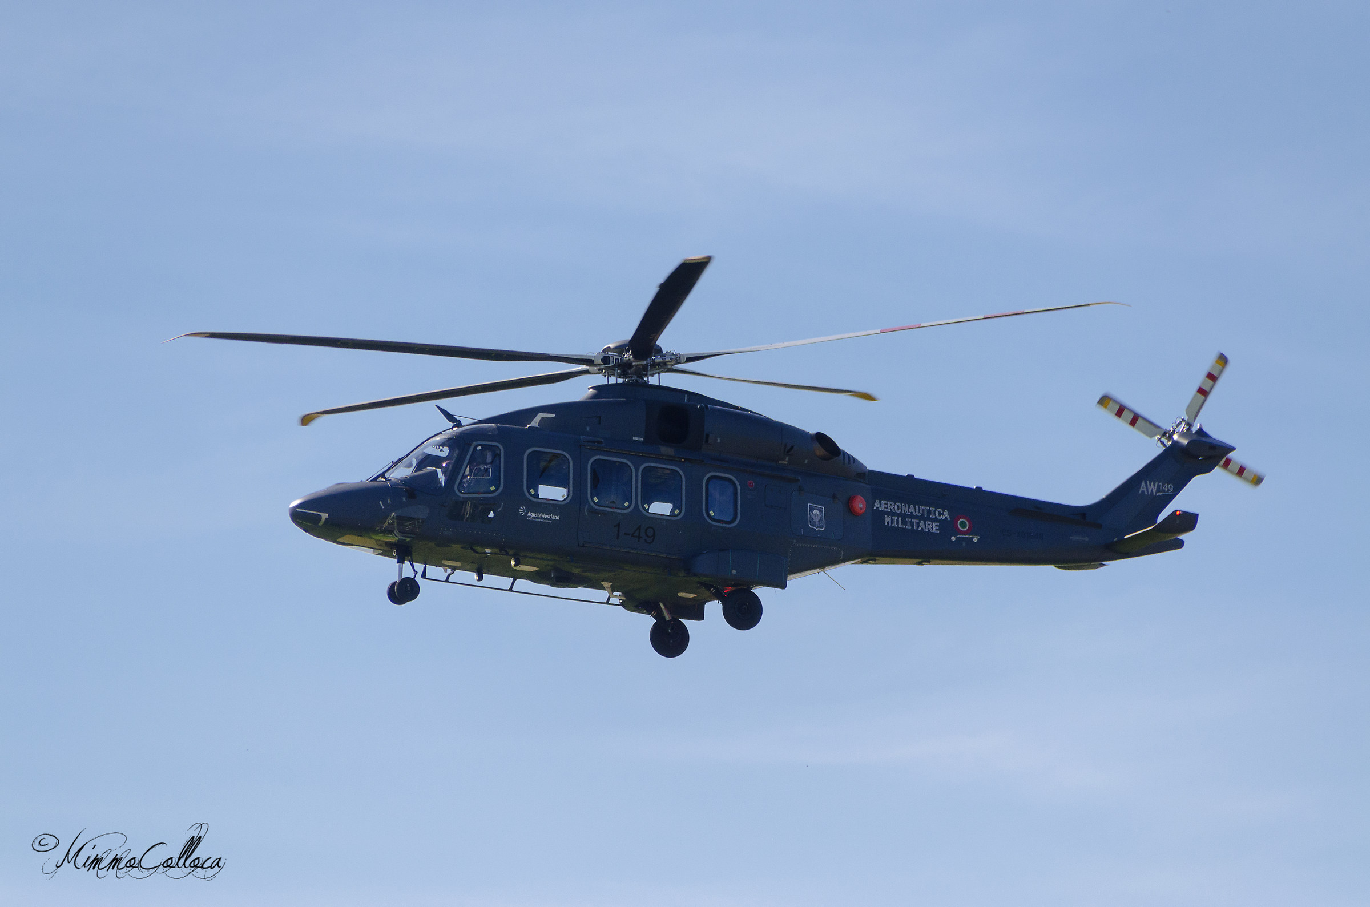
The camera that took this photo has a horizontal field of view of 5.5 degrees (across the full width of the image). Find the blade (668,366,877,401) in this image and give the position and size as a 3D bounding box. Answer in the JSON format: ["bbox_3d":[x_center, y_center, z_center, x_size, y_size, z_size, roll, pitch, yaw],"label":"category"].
[{"bbox_3d":[1.319,-0.991,208.077,0.550,0.220,6.303,-8,-8,29],"label":"blade"}]

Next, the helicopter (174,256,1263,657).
[{"bbox_3d":[0.600,0.168,204.799,17.600,5.350,14.200,7,-12,-23],"label":"helicopter"}]

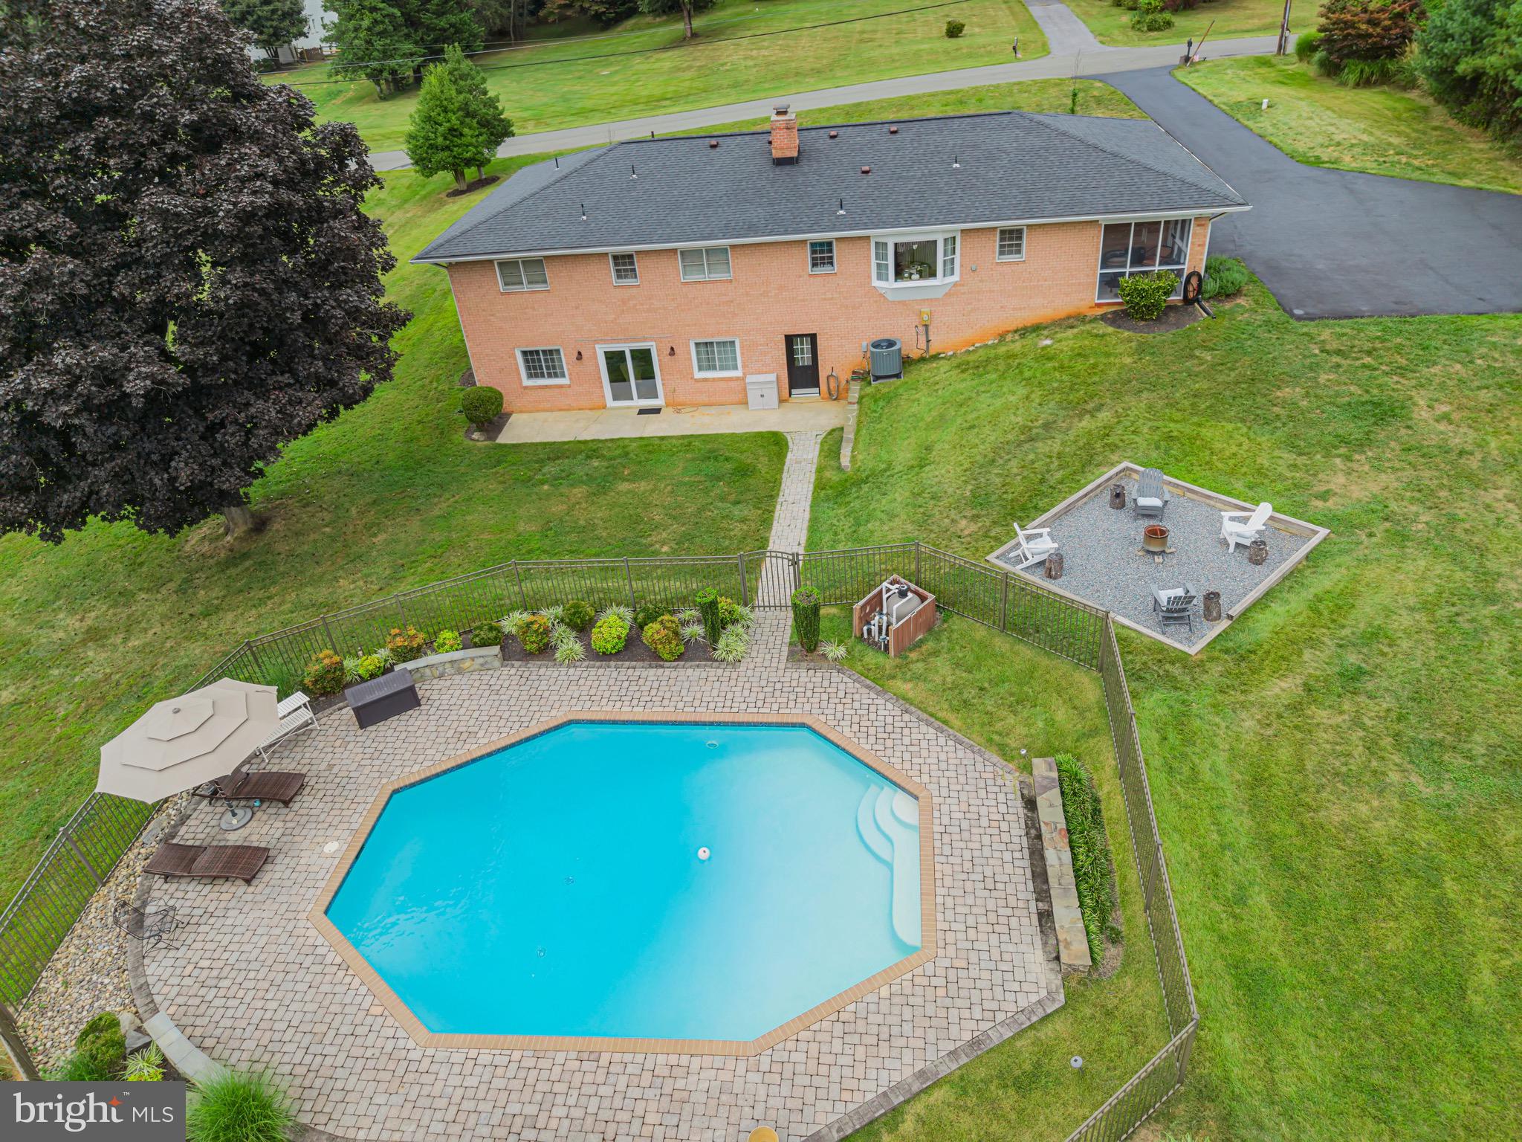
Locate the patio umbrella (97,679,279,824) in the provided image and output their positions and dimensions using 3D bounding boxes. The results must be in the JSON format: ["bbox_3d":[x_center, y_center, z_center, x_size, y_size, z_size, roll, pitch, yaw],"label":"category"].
[{"bbox_3d":[-9.387,3.309,17.867,3.030,2.560,3.030,-6,33,0],"label":"patio umbrella"}]

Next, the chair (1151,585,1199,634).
[{"bbox_3d":[7.862,0.552,19.965,0.750,0.960,0.860,-1,33,7],"label":"chair"}]

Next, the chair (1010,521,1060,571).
[{"bbox_3d":[5.720,-0.596,22.102,0.860,0.960,0.750,-4,33,3],"label":"chair"}]

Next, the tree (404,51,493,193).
[{"bbox_3d":[-15.450,-21.817,51.867,4.278,5.980,4.278,-6,33,0],"label":"tree"}]

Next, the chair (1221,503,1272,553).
[{"bbox_3d":[10.037,-0.955,21.949,0.860,0.960,0.750,-1,33,8],"label":"chair"}]

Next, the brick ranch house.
[{"bbox_3d":[2.034,-11.612,35.364,23.632,8.046,12.079,-1,33,7],"label":"brick ranch house"}]

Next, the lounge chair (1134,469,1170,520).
[{"bbox_3d":[8.594,-1.660,23.283,0.750,0.960,0.860,5,34,16],"label":"lounge chair"}]

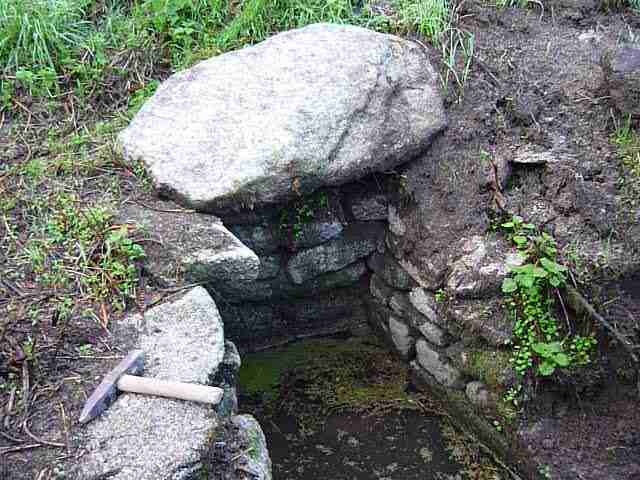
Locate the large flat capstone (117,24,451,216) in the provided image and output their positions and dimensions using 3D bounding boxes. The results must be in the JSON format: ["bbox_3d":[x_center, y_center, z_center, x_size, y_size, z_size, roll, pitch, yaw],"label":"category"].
[{"bbox_3d":[-0.111,-0.468,2.220,1.160,0.280,0.760,-15,52,-12],"label":"large flat capstone"}]

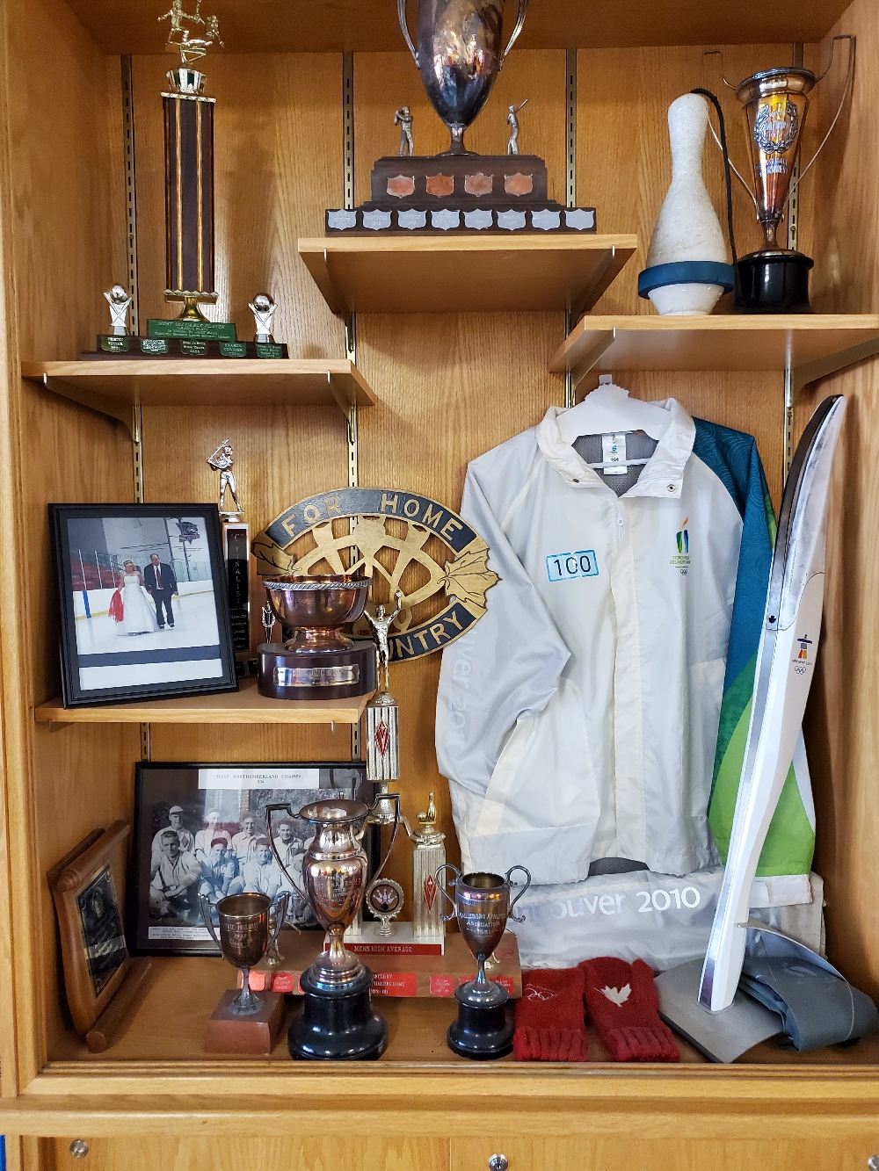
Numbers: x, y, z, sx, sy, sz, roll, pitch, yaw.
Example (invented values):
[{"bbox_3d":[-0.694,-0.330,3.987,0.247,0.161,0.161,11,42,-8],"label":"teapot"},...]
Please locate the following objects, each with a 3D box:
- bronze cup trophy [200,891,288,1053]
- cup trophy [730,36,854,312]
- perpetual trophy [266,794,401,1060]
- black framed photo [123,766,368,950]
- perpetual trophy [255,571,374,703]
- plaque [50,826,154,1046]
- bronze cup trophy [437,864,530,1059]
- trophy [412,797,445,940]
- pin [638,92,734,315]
[{"bbox_3d":[-0.269,0.525,1.217,0.125,0.204,0.088,0,4,-1],"label":"bronze cup trophy"},{"bbox_3d":[0.478,-0.554,1.228,0.200,0.384,0.132,1,4,14],"label":"cup trophy"},{"bbox_3d":[-0.146,0.456,1.210,0.187,0.341,0.137,-1,4,-3],"label":"perpetual trophy"},{"bbox_3d":[-0.309,0.459,1.490,0.418,0.314,0.022,-2,-11,1],"label":"black framed photo"},{"bbox_3d":[-0.186,0.075,1.343,0.180,0.169,0.174,-1,4,-5],"label":"perpetual trophy"},{"bbox_3d":[-0.486,0.499,1.289,0.042,0.252,0.219,-9,4,2],"label":"plaque"},{"bbox_3d":[0.059,0.502,1.201,0.128,0.248,0.090,0,4,1],"label":"bronze cup trophy"},{"bbox_3d":[-0.017,0.445,1.417,0.053,0.226,0.048,0,4,1],"label":"trophy"},{"bbox_3d":[0.340,-0.518,1.209,0.130,0.316,0.130,1,4,16],"label":"pin"}]

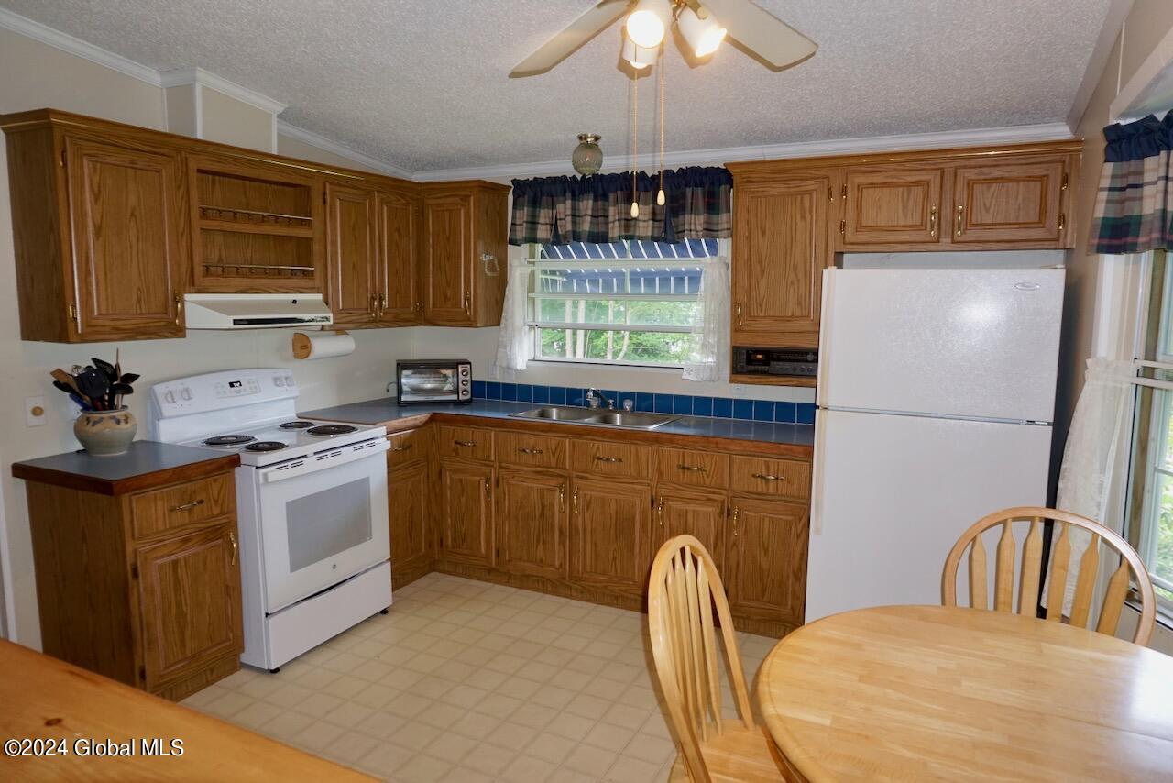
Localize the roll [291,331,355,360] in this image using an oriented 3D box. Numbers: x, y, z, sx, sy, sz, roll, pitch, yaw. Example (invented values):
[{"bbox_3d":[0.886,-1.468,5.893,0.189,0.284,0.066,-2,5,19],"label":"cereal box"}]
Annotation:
[{"bbox_3d":[-1.426,-0.255,4.282,0.143,0.140,0.355,4,8,26],"label":"roll"}]

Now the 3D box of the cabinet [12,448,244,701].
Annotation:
[{"bbox_3d":[-1.791,0.719,3.116,0.605,0.916,0.522,4,8,26],"label":"cabinet"}]

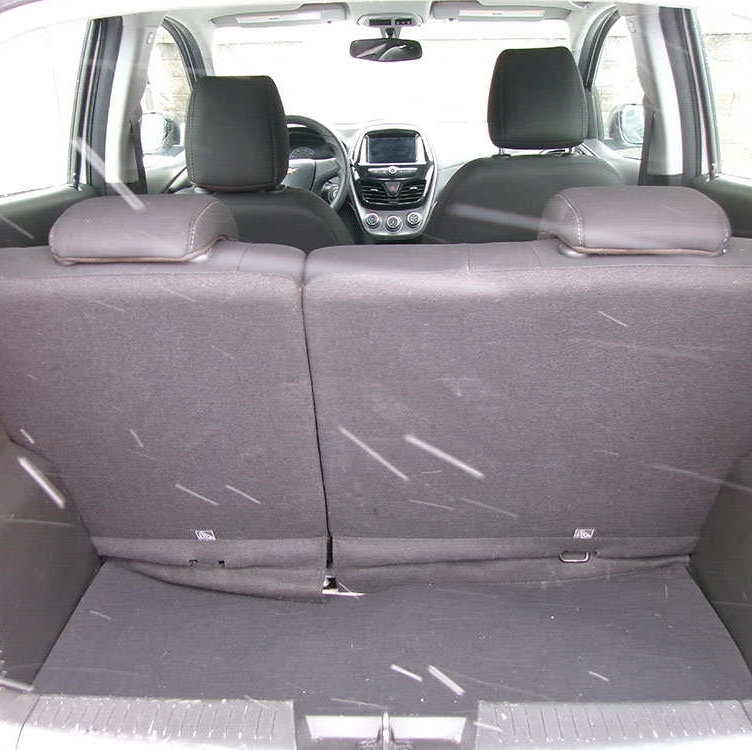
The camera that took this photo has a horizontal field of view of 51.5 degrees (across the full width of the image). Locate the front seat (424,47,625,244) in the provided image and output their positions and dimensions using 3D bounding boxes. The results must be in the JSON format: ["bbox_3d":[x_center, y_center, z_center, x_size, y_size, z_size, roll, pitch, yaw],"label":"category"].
[{"bbox_3d":[0.364,-0.312,2.097,0.500,1.040,0.790,0,21,1],"label":"front seat"}]

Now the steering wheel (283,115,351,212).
[{"bbox_3d":[-0.262,-0.599,2.355,0.370,0.370,0.100,0,-4,1],"label":"steering wheel"}]

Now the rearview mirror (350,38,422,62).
[{"bbox_3d":[0.034,-0.965,2.319,0.220,0.065,0.045,5,25,15],"label":"rearview mirror"}]

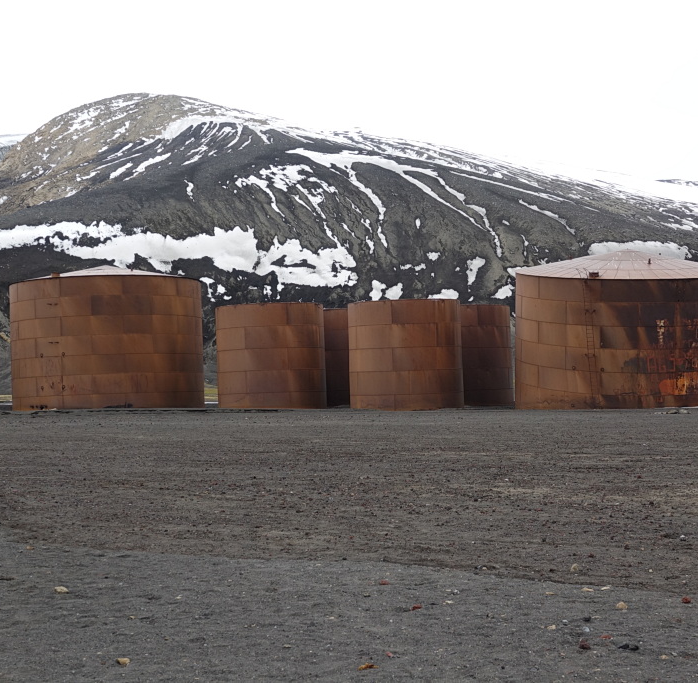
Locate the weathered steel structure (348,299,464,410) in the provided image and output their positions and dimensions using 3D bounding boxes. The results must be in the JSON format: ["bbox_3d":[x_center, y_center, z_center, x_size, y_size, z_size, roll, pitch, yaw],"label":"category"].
[{"bbox_3d":[4.200,1.130,92.500,8.300,7.850,8.300,0,-2,0],"label":"weathered steel structure"}]

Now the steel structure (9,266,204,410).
[{"bbox_3d":[-22.900,-0.460,118.500,17.800,13.400,17.800,0,-2,0],"label":"steel structure"}]

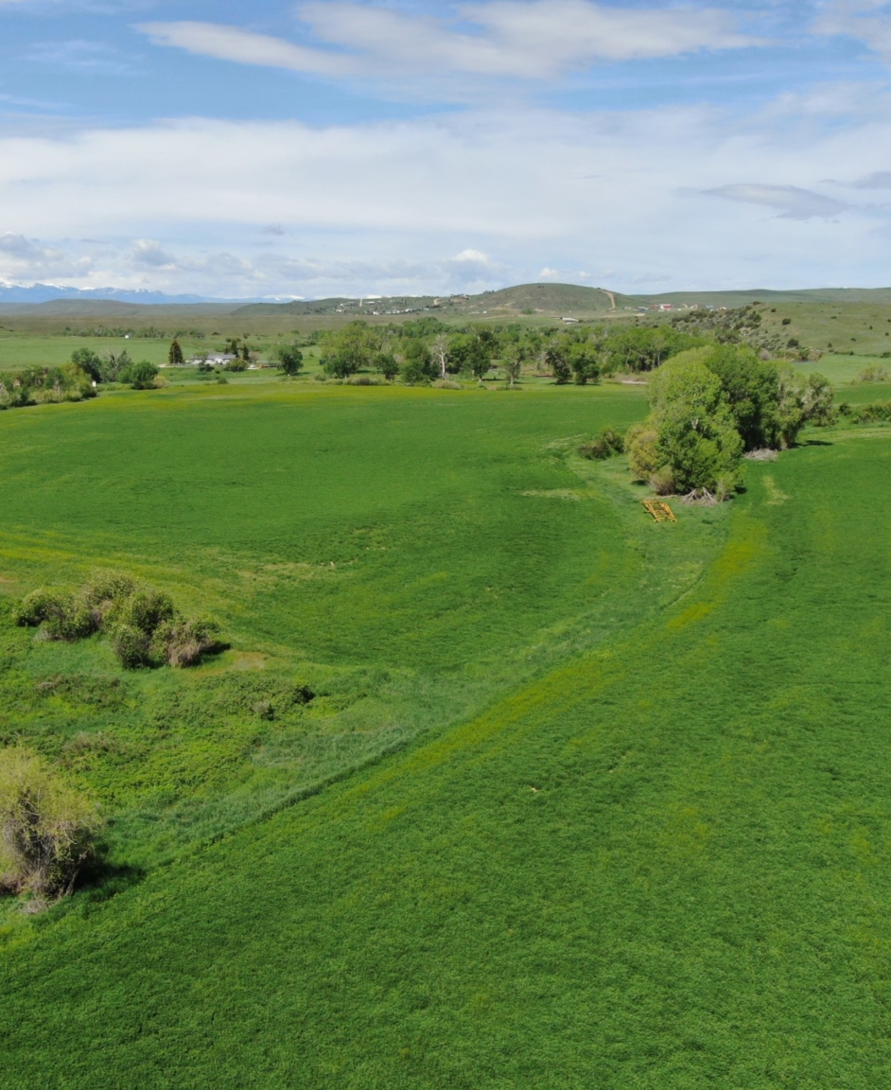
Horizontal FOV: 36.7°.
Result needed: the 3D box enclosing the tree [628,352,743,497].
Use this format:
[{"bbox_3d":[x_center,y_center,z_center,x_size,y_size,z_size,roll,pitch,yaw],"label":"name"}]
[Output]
[{"bbox_3d":[30.743,-15.480,172.000,14.500,18.000,14.000,2,10,10],"label":"tree"}]

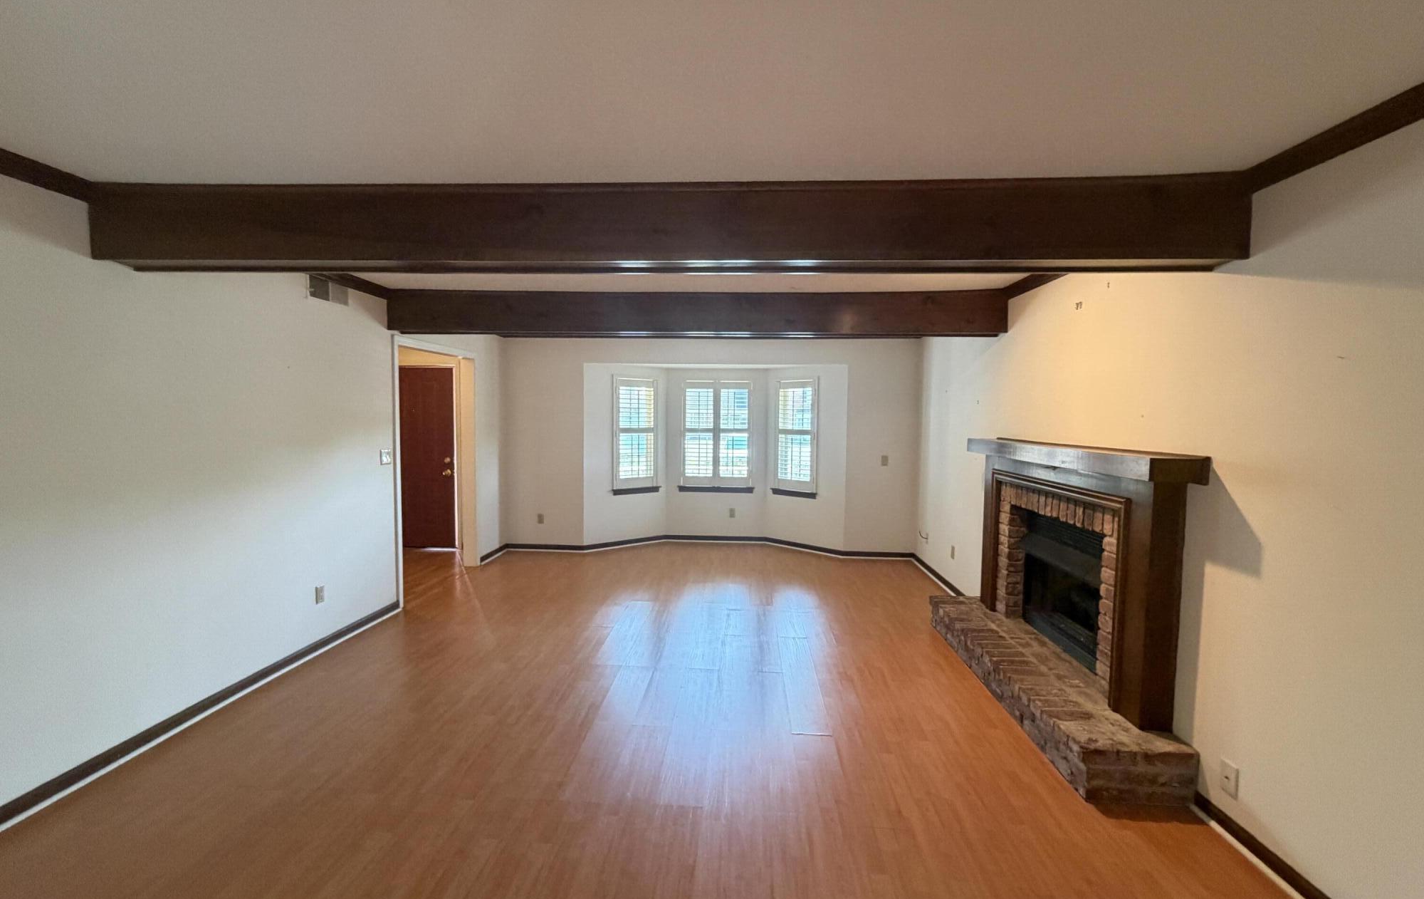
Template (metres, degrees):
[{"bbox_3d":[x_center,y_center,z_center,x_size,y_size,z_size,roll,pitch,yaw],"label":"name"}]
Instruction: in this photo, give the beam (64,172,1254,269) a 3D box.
[{"bbox_3d":[-0.282,-0.896,2.343,4.495,0.310,0.195,1,3,3],"label":"beam"}]

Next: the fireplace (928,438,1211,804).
[{"bbox_3d":[1.779,0.669,3.228,0.445,1.395,1.955,1,3,3],"label":"fireplace"}]

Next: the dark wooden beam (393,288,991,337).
[{"bbox_3d":[-0.172,-1.011,4.289,4.495,0.313,0.180,1,3,3],"label":"dark wooden beam"}]

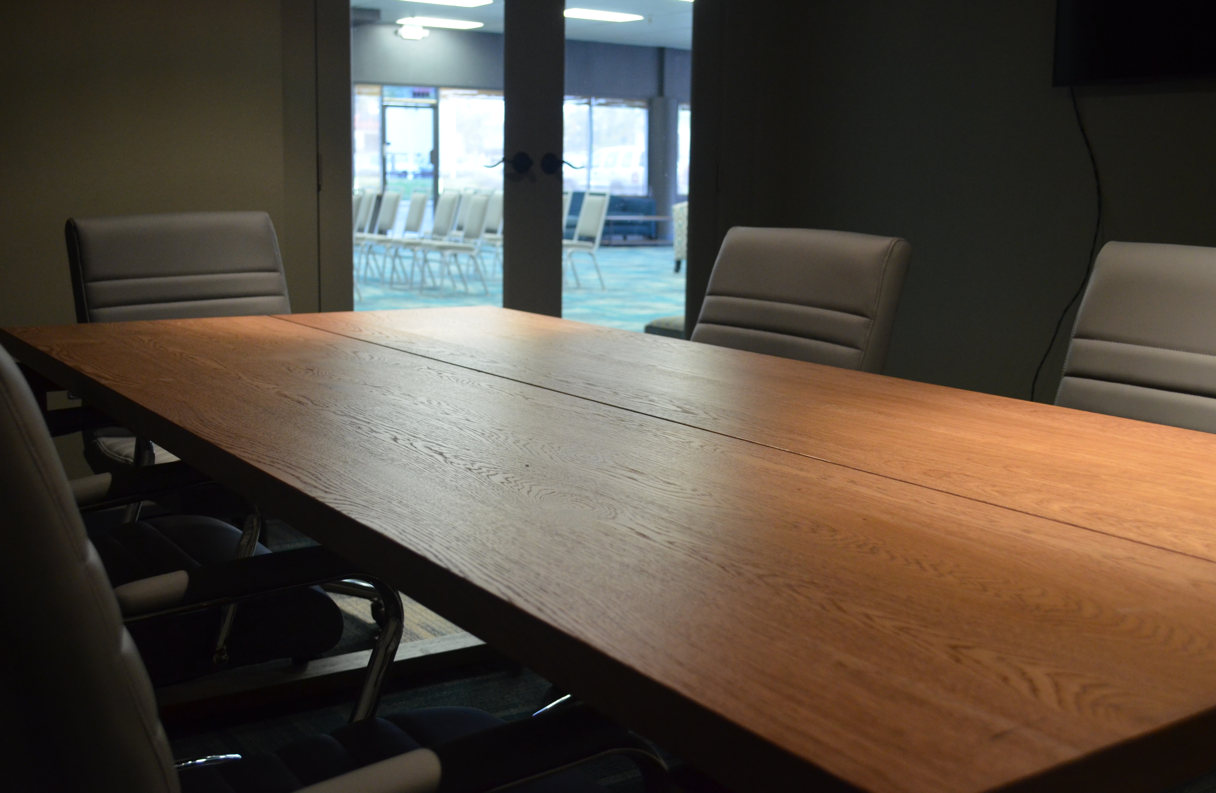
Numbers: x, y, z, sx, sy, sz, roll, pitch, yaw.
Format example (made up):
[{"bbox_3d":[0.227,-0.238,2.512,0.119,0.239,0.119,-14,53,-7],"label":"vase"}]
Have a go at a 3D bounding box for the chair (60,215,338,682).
[{"bbox_3d":[-0.990,0.050,3.219,0.600,0.970,0.640,-7,12,-41],"label":"chair"}]

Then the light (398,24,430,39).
[{"bbox_3d":[-2.902,-5.426,19.588,0.500,0.230,0.150,-5,11,-34],"label":"light"}]

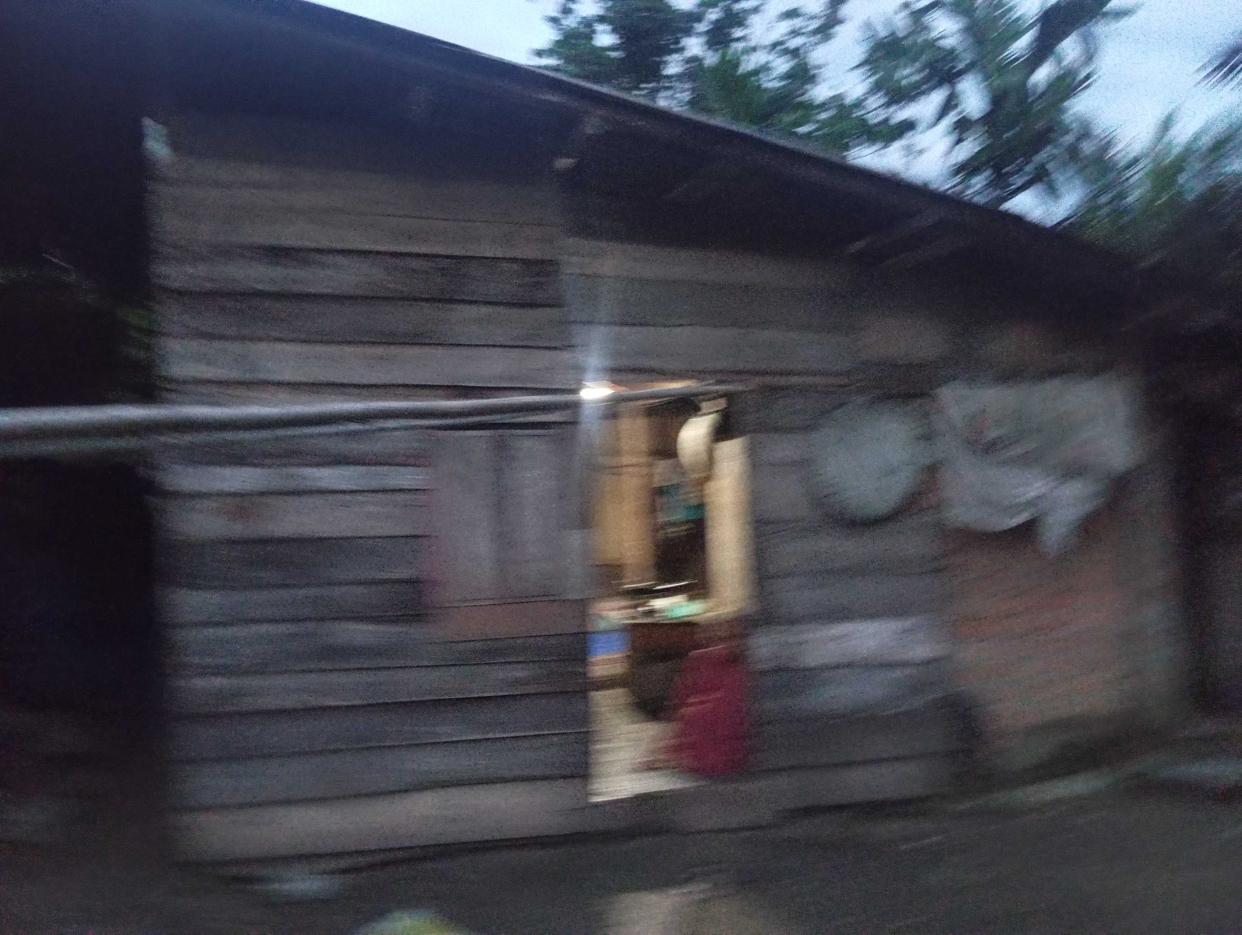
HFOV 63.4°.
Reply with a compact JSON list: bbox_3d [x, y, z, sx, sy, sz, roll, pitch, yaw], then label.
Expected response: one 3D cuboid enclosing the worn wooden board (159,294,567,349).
[{"bbox_3d":[-1.071,-0.631,4.336,1.711,0.187,0.030,0,-5,-14],"label":"worn wooden board"}]

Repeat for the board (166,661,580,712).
[{"bbox_3d":[-0.964,0.914,4.215,1.698,0.151,0.030,0,-5,-14],"label":"board"}]

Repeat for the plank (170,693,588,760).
[{"bbox_3d":[-0.970,1.077,4.221,1.700,0.181,0.025,0,-2,-14],"label":"plank"}]

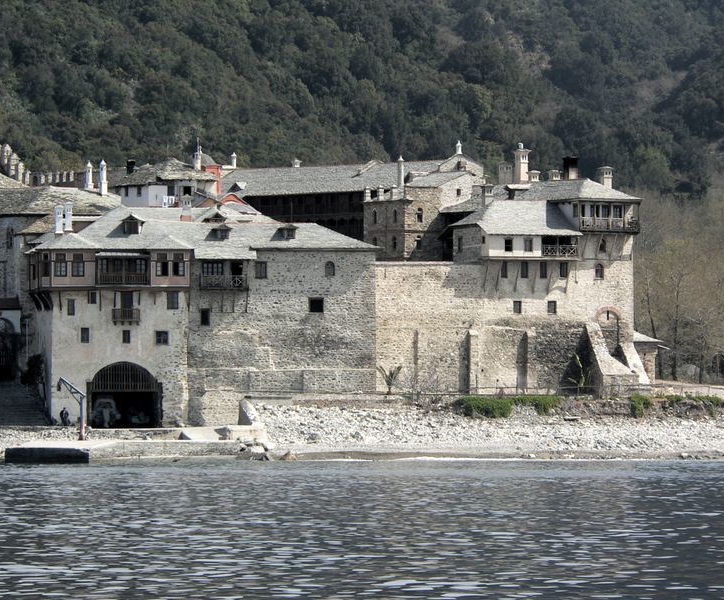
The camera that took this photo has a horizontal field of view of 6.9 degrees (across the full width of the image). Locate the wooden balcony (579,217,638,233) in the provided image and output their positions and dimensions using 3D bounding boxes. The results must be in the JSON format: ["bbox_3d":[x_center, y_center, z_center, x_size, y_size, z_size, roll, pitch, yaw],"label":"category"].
[{"bbox_3d":[20.702,-6.265,502.500,5.400,1.350,1.300,0,-1,-25],"label":"wooden balcony"}]

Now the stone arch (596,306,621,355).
[{"bbox_3d":[21.577,2.670,528.000,2.300,4.150,0.600,0,-1,-27],"label":"stone arch"}]

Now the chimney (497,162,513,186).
[{"bbox_3d":[12.757,-11.235,540.000,0.980,2.200,0.980,0,-1,-36],"label":"chimney"}]

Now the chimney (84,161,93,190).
[{"bbox_3d":[-23.487,-10.692,518.000,0.650,2.550,0.650,0,-1,-10],"label":"chimney"}]

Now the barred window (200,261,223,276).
[{"bbox_3d":[-12.982,-2.717,520.300,1.880,1.450,0.220,0,-1,0],"label":"barred window"}]

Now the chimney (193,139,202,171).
[{"bbox_3d":[-14.428,-12.741,530.000,0.750,2.750,0.750,0,-1,-10],"label":"chimney"}]

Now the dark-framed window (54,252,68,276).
[{"bbox_3d":[-25.856,-3.055,519.000,1.200,2.050,0.200,0,-1,1],"label":"dark-framed window"}]

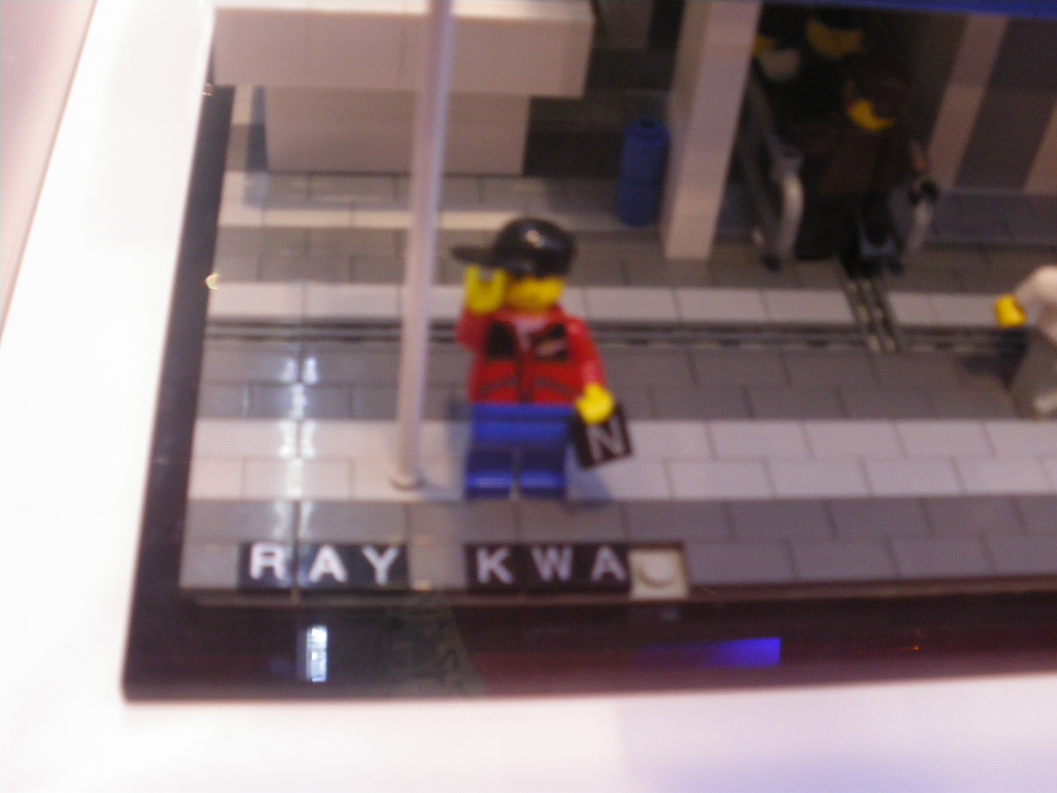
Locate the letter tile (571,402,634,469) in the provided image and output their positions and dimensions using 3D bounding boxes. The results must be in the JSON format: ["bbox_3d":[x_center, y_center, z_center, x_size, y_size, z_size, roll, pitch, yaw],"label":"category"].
[{"bbox_3d":[0.010,0.006,0.188,0.008,0.003,0.008,-13,89,-23],"label":"letter tile"}]

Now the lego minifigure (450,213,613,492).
[{"bbox_3d":[0.001,-0.005,0.180,0.024,0.042,0.015,0,46,-7],"label":"lego minifigure"}]

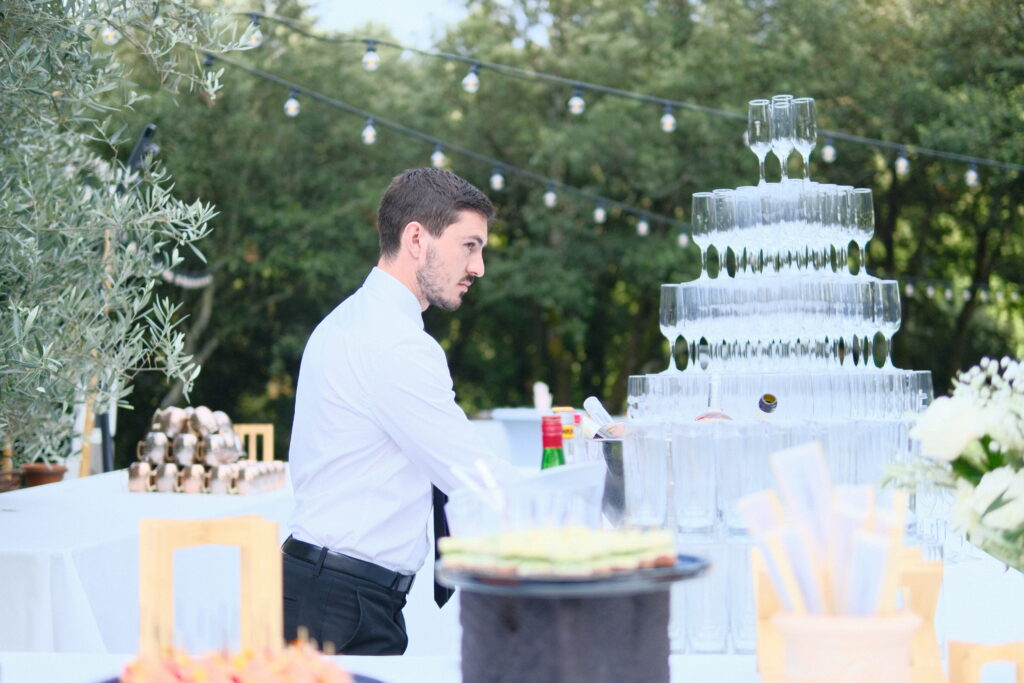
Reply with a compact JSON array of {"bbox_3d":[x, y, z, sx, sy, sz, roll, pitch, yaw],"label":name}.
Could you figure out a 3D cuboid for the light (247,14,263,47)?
[{"bbox_3d":[-0.764,-0.923,3.800,0.047,0.094,0.047,0,0,0],"label":"light"}]

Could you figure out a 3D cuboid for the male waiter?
[{"bbox_3d":[-0.190,0.560,2.400,0.490,1.770,0.500,0,0,-11],"label":"male waiter"}]

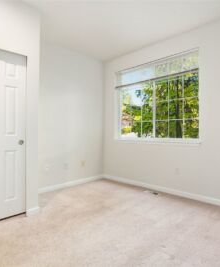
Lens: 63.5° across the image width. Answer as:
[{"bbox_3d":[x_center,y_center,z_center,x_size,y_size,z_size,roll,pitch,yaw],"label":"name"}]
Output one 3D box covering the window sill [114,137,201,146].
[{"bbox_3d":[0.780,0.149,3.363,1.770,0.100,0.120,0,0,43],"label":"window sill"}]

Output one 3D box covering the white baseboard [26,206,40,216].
[{"bbox_3d":[-1.006,1.018,2.318,0.165,0.082,0.018,0,0,-45],"label":"white baseboard"}]

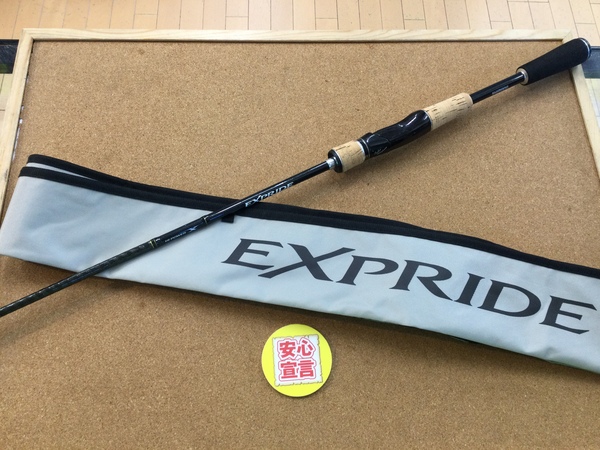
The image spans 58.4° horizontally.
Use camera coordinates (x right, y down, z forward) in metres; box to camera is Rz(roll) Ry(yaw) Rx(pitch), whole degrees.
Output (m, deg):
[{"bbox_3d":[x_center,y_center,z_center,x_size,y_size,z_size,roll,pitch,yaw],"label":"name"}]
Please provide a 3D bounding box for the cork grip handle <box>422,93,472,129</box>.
[{"bbox_3d":[0.147,-0.114,0.541,0.051,0.021,0.021,-25,73,-14],"label":"cork grip handle"}]

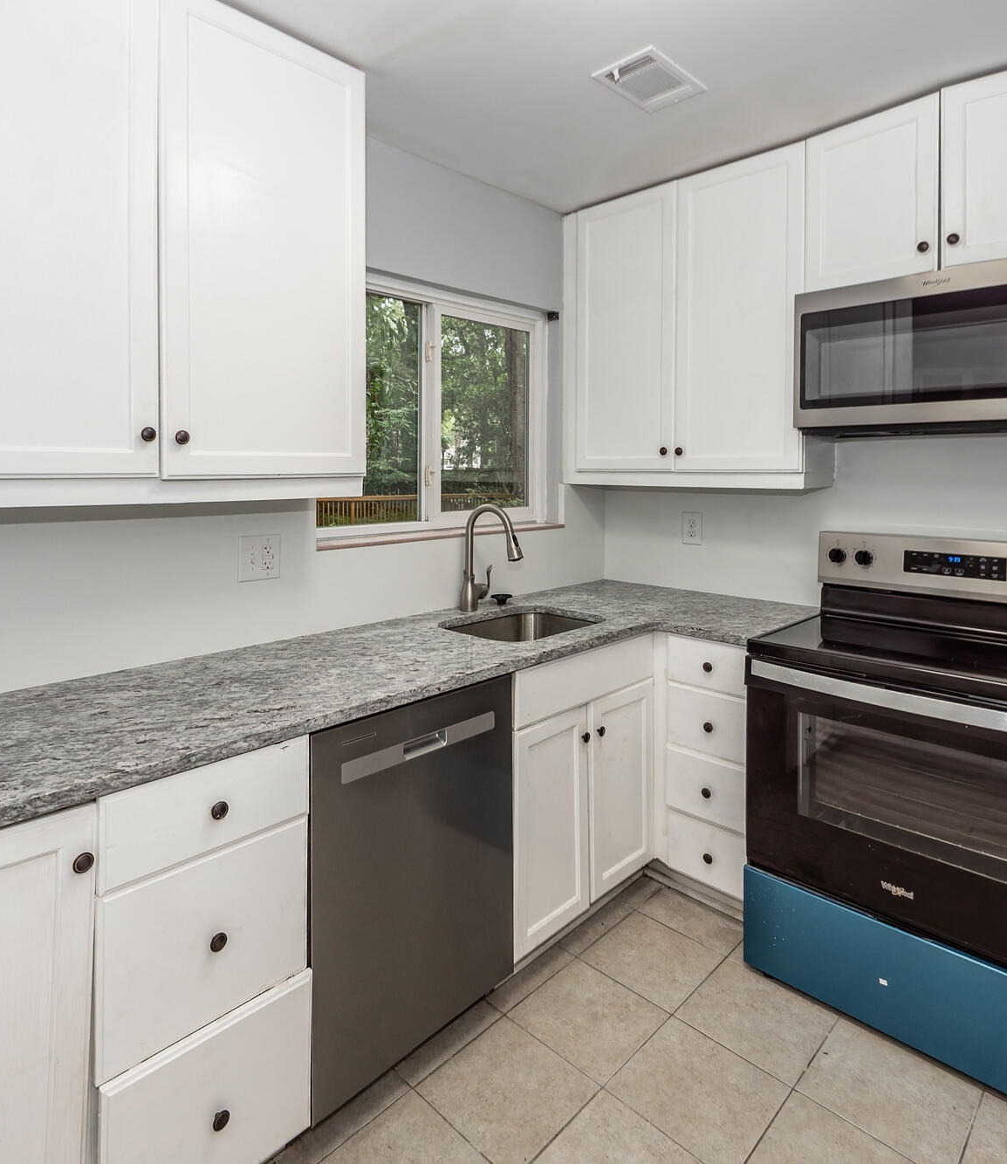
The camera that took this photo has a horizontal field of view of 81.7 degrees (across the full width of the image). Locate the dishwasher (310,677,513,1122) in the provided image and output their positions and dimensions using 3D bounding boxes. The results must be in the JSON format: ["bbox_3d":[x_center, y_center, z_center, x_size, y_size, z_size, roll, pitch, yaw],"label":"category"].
[{"bbox_3d":[-0.405,0.654,1.533,0.610,0.830,0.600,4,6,43],"label":"dishwasher"}]

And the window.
[{"bbox_3d":[-0.226,-0.642,2.197,0.080,0.860,1.120,4,6,43],"label":"window"}]

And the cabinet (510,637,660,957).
[{"bbox_3d":[0.035,0.579,1.945,0.600,0.800,0.650,4,6,43],"label":"cabinet"}]

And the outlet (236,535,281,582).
[{"bbox_3d":[-0.696,-0.070,1.669,0.010,0.124,0.123,4,6,43],"label":"outlet"}]

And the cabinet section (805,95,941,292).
[{"bbox_3d":[1.208,-1.166,1.892,0.365,0.470,0.330,3,5,38],"label":"cabinet section"}]

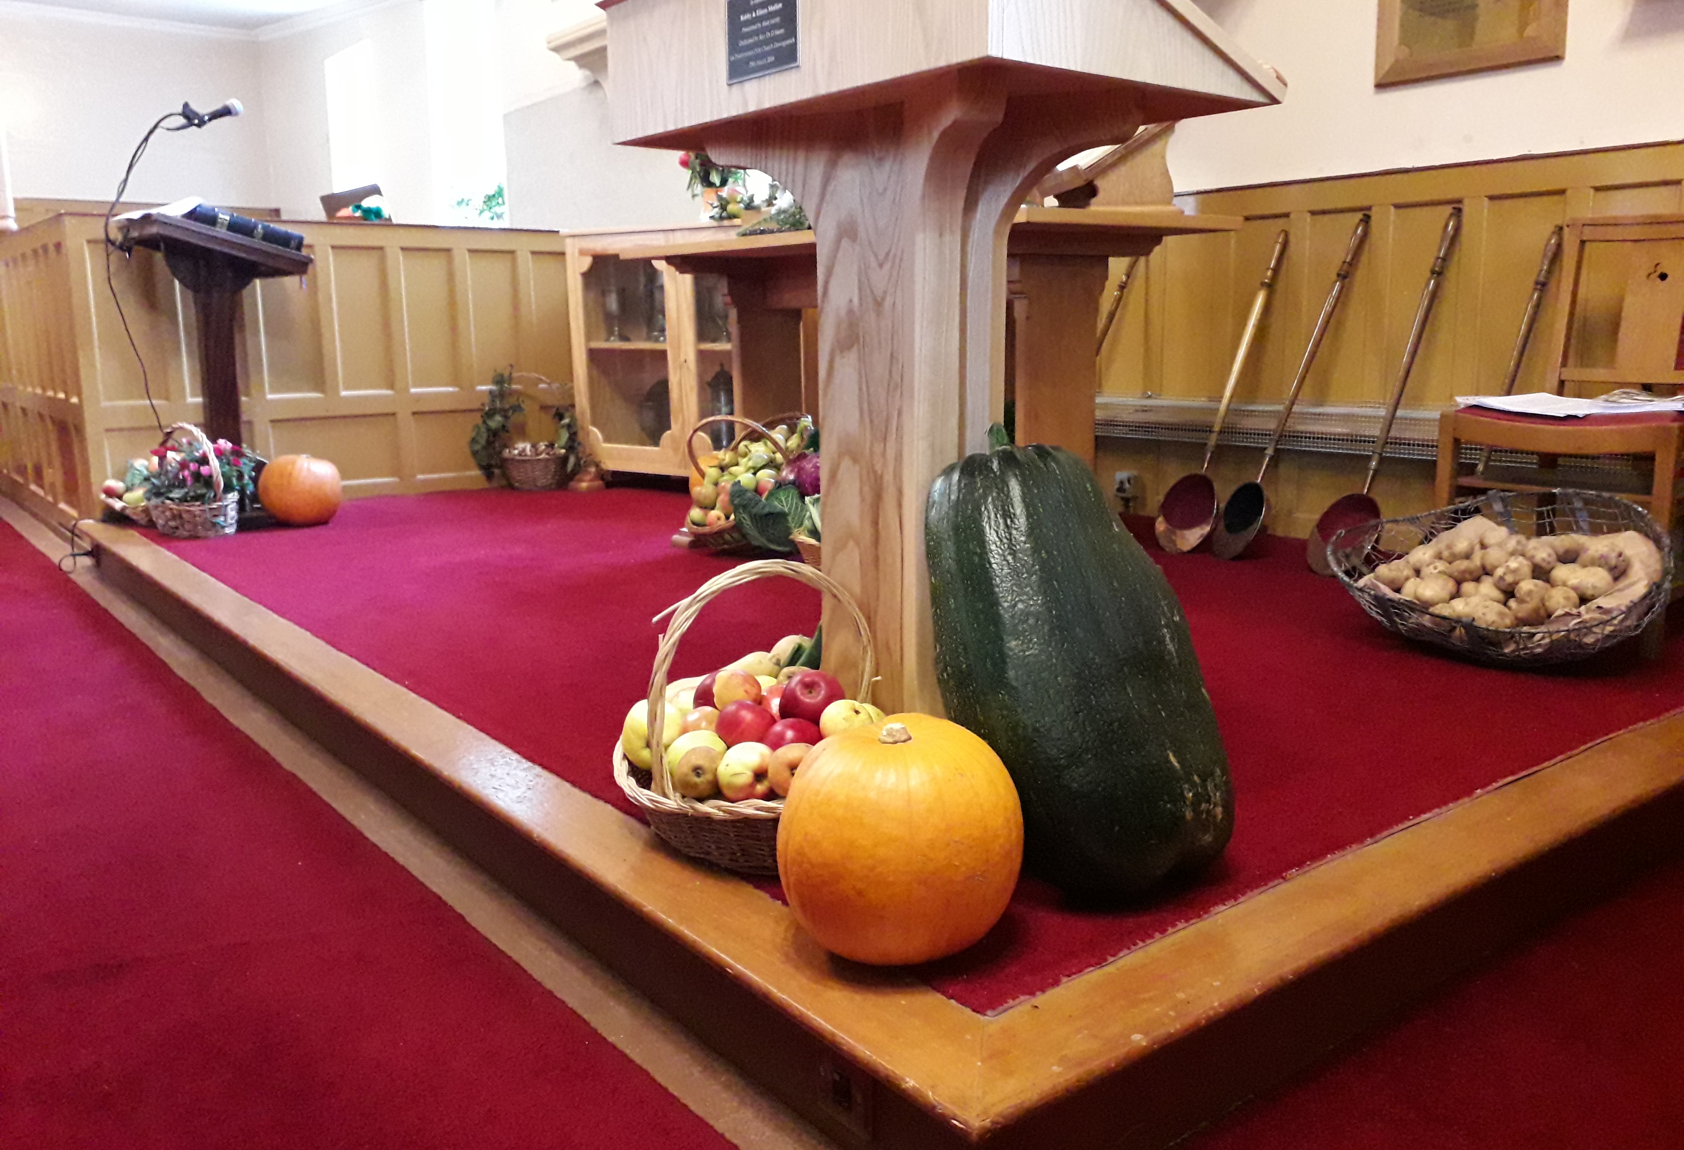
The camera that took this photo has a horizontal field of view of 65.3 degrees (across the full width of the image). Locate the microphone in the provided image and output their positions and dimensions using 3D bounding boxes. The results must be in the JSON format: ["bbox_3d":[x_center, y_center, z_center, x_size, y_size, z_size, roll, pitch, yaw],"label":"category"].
[{"bbox_3d":[-2.078,-1.524,4.337,0.190,0.085,0.055,-31,26,-31],"label":"microphone"}]

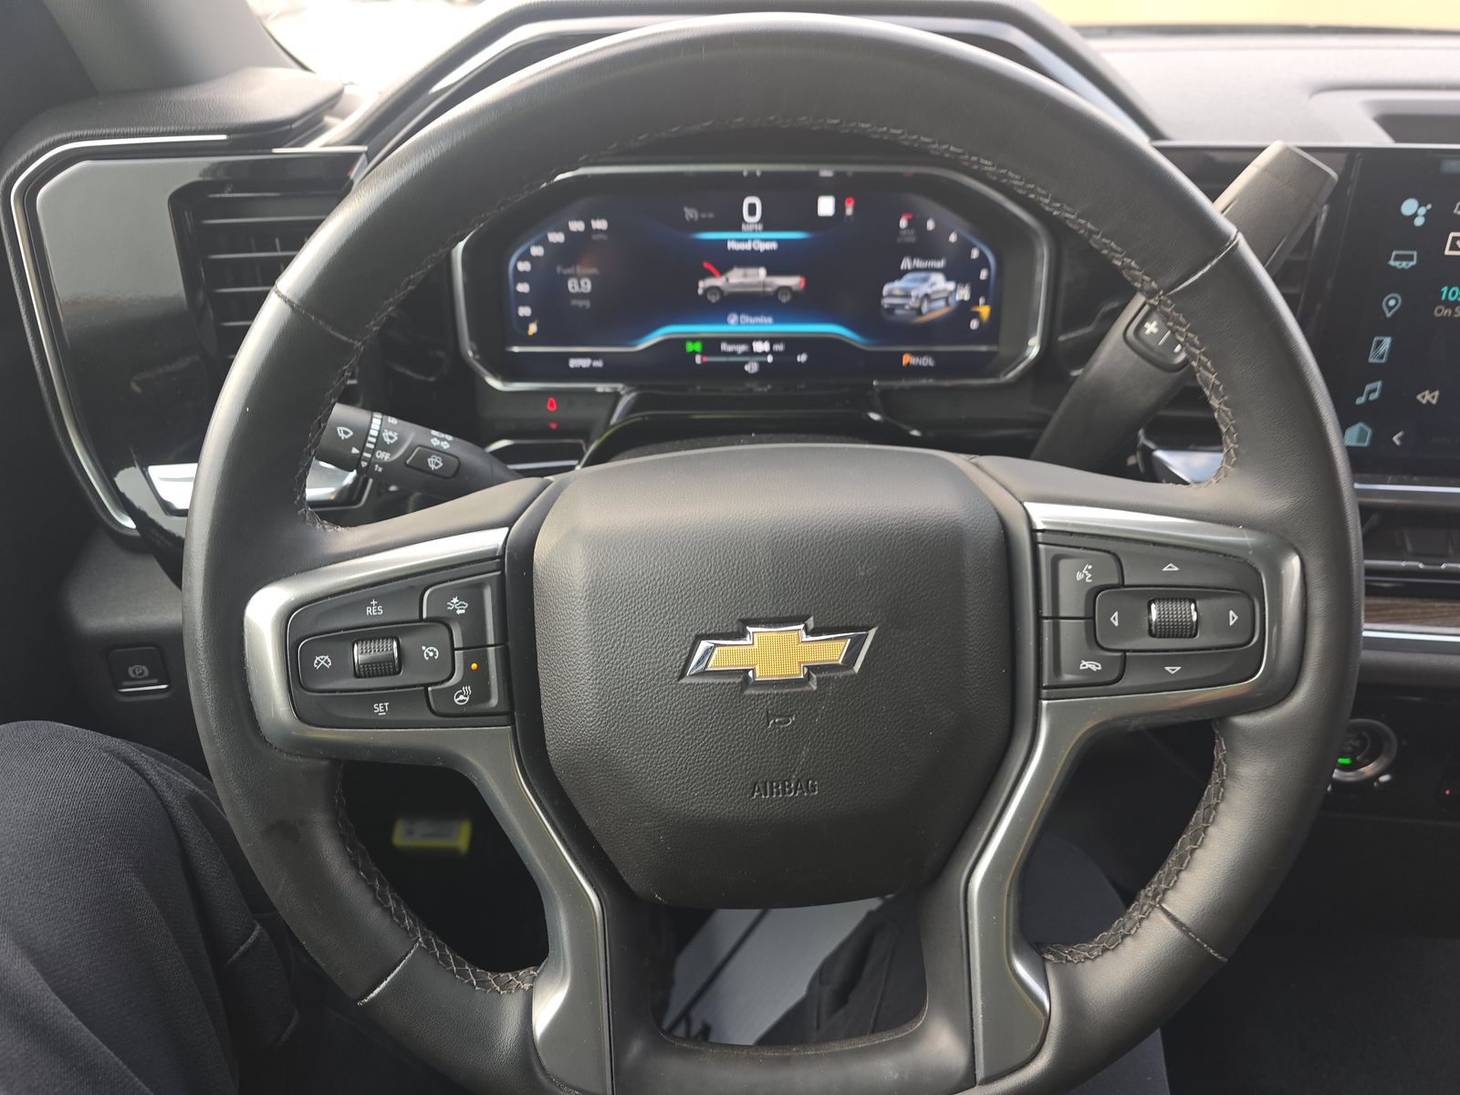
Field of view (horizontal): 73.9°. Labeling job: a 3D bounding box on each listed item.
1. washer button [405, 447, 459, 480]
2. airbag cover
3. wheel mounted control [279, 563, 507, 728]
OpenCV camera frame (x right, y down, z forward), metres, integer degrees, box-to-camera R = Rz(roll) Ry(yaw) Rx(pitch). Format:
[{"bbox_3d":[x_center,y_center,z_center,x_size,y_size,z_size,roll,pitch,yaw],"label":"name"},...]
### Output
[{"bbox_3d":[-0.127,-0.036,0.416,0.021,0.011,0.006,15,4,-17],"label":"washer button"},{"bbox_3d":[0.017,0.048,0.345,0.165,0.169,0.048,-3,9,0],"label":"airbag cover"},{"bbox_3d":[-0.112,0.034,0.337,0.076,0.057,0.020,-3,9,0],"label":"wheel mounted control"}]

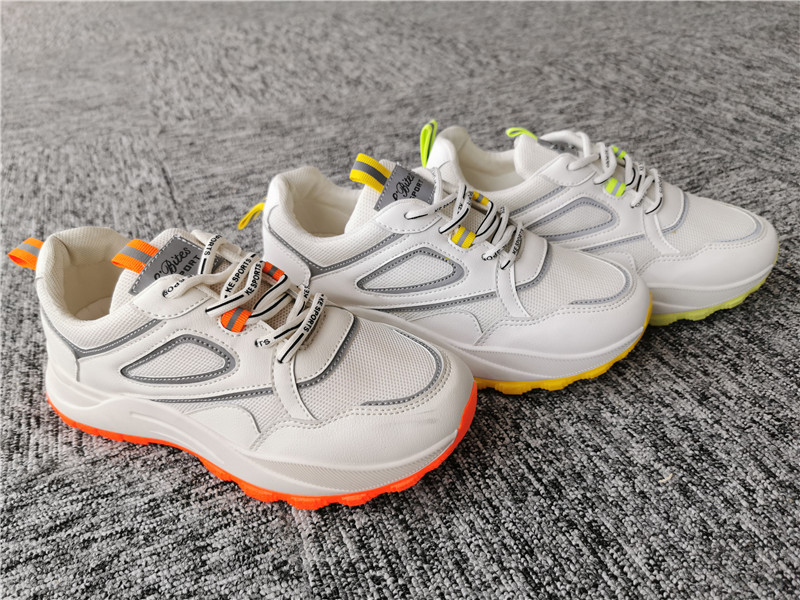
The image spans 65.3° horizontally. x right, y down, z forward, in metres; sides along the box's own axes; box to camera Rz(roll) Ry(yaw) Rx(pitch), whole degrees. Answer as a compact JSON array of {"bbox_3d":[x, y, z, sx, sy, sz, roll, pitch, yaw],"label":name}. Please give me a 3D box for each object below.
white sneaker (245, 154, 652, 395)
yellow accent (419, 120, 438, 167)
[{"bbox_3d":[0.027,-0.026,0.412,0.278,0.115,0.105,8,35,13],"label":"white sneaker"},{"bbox_3d":[0.022,-0.121,0.482,0.012,0.034,0.018,6,35,12],"label":"yellow accent"}]

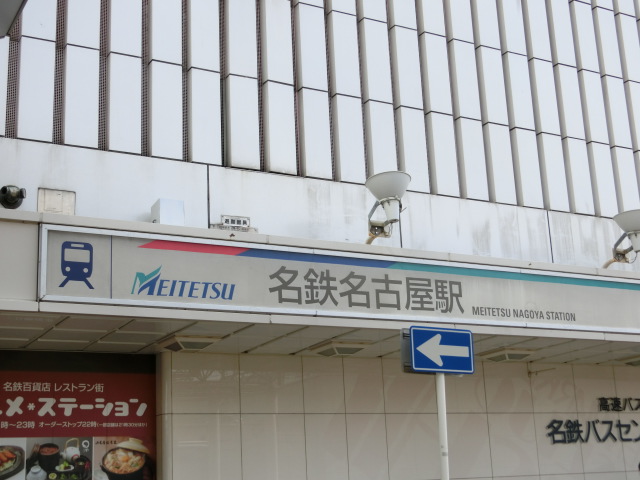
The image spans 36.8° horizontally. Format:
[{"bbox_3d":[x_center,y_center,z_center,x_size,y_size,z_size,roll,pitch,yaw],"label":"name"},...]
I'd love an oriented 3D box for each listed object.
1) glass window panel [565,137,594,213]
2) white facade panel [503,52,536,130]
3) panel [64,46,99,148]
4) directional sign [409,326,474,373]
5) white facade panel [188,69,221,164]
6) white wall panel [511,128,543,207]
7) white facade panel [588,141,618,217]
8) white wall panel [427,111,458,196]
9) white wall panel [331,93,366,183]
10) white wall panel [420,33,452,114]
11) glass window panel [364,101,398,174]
[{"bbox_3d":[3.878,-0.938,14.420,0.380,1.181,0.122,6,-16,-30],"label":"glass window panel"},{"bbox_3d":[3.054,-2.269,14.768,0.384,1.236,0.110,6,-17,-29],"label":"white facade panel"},{"bbox_3d":[-2.890,-1.720,11.618,0.401,1.276,0.119,6,-17,-29],"label":"panel"},{"bbox_3d":[1.075,0.978,8.473,0.600,0.400,0.040,5,-18,-18],"label":"directional sign"},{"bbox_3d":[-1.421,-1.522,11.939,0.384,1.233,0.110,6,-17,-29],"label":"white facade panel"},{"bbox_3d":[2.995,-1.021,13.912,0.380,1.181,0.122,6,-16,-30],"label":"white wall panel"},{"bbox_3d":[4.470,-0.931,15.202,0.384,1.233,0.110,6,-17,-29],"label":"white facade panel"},{"bbox_3d":[1.816,-1.248,14.223,0.401,1.276,0.119,6,-17,-29],"label":"white wall panel"},{"bbox_3d":[0.404,-1.389,13.441,0.401,1.276,0.119,6,-17,-29],"label":"white wall panel"},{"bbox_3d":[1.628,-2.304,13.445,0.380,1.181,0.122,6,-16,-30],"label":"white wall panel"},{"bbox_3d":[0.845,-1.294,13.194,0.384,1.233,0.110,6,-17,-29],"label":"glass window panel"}]

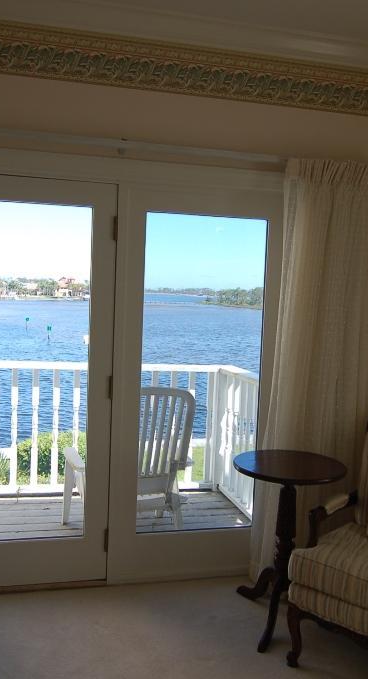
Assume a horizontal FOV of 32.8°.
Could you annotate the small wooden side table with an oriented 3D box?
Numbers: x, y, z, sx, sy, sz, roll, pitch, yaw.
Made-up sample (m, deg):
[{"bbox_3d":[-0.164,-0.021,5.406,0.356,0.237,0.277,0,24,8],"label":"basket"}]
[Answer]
[{"bbox_3d":[0.462,0.934,2.846,0.512,0.738,0.512,2,5,0],"label":"small wooden side table"}]

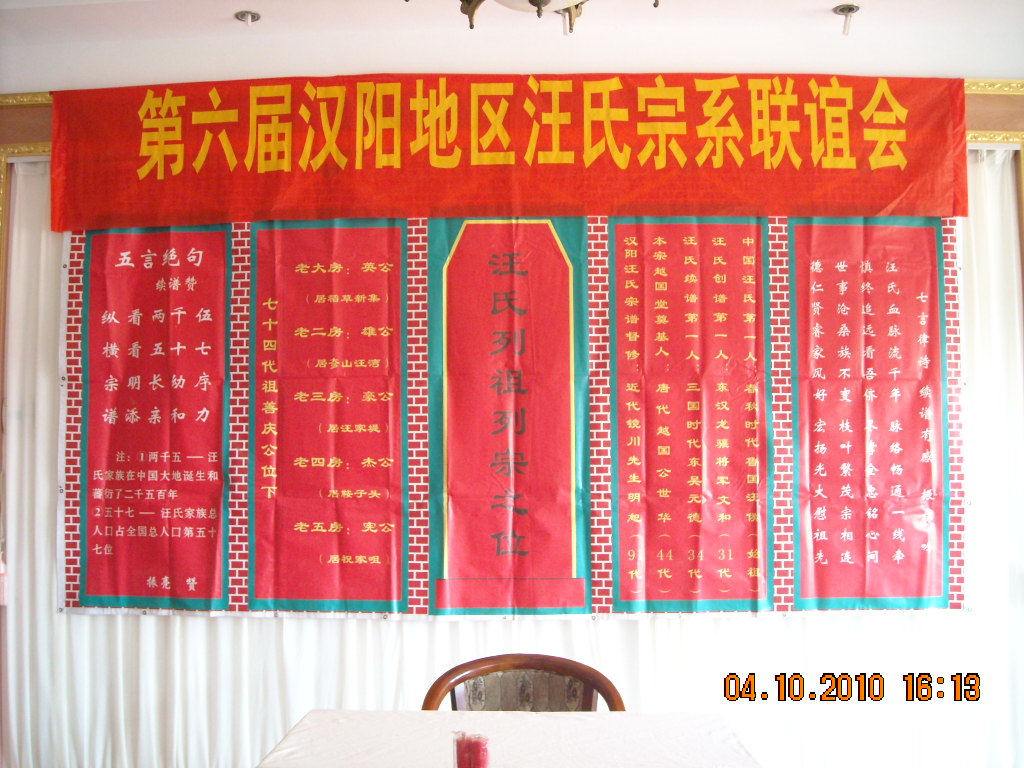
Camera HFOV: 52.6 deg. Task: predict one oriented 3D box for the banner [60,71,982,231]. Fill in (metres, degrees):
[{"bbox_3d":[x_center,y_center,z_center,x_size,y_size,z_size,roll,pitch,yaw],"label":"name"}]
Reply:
[{"bbox_3d":[-0.045,-1.094,4.850,4.290,0.700,0.050,0,-4,2],"label":"banner"}]

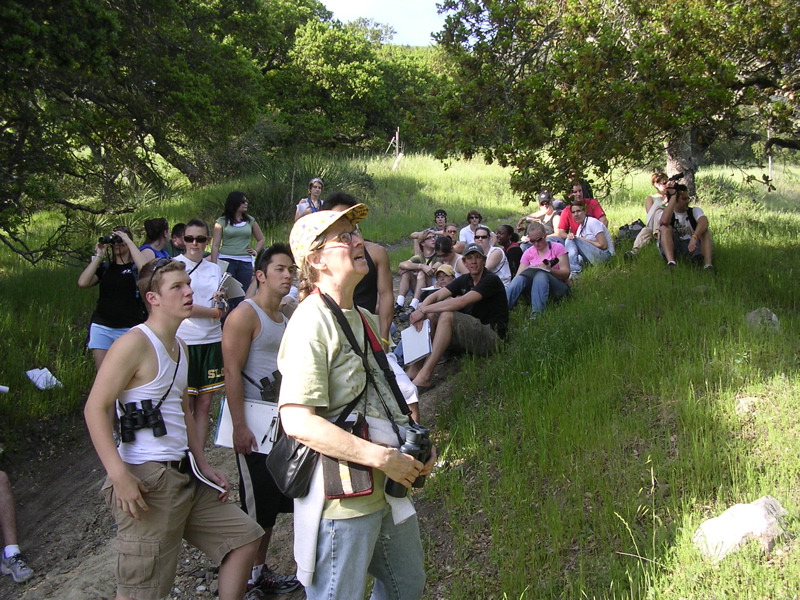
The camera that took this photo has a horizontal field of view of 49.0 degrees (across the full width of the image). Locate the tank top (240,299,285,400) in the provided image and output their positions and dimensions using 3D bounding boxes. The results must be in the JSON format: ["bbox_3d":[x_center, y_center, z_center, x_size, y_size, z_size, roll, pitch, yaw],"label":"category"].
[{"bbox_3d":[-0.669,0.283,4.400,0.230,0.560,0.330,3,4,43],"label":"tank top"}]

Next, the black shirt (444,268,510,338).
[{"bbox_3d":[0.627,0.028,7.100,0.370,0.550,0.460,-15,11,-37],"label":"black shirt"}]

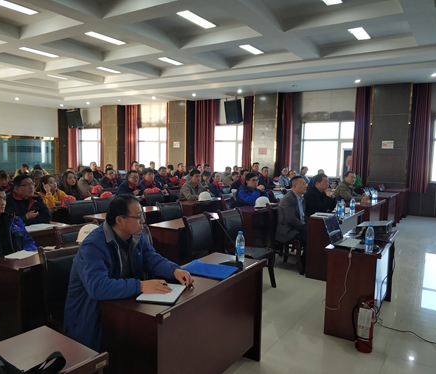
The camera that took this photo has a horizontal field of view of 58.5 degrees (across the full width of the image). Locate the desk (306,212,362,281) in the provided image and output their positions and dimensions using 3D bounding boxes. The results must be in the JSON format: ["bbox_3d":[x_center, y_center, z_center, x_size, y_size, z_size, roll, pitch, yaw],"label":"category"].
[{"bbox_3d":[1.681,0.759,5.501,0.465,0.770,1.230,4,6,32],"label":"desk"}]

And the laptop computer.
[{"bbox_3d":[1.200,0.418,3.641,0.320,0.245,0.330,5,7,41],"label":"laptop computer"}]

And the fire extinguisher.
[{"bbox_3d":[1.194,1.116,3.179,0.175,0.420,0.130,4,6,30],"label":"fire extinguisher"}]

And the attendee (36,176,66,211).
[{"bbox_3d":[-2.463,0.435,5.736,0.780,1.220,0.520,4,6,32],"label":"attendee"}]

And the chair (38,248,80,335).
[{"bbox_3d":[-0.841,0.845,2.598,0.550,0.940,0.470,4,5,32],"label":"chair"}]

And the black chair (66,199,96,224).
[{"bbox_3d":[-1.692,0.644,5.222,0.560,0.900,0.450,4,6,32],"label":"black chair"}]

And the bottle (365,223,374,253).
[{"bbox_3d":[1.264,0.433,3.229,0.067,0.232,0.067,4,5,32],"label":"bottle"}]

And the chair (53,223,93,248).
[{"bbox_3d":[-1.132,0.806,3.573,0.580,0.900,0.460,4,6,32],"label":"chair"}]

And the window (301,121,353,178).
[{"bbox_3d":[3.414,-1.153,12.137,1.720,1.760,0.140,4,5,32],"label":"window"}]

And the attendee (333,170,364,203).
[{"bbox_3d":[2.390,0.372,7.071,0.800,1.300,0.580,4,6,32],"label":"attendee"}]

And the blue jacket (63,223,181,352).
[{"bbox_3d":[-0.591,0.591,2.510,0.610,0.690,0.620,4,6,32],"label":"blue jacket"}]

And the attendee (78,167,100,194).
[{"bbox_3d":[-2.642,0.228,8.041,0.680,1.210,0.520,4,6,32],"label":"attendee"}]

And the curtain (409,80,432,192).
[{"bbox_3d":[5.273,-1.234,10.103,0.420,2.850,0.200,4,6,32],"label":"curtain"}]

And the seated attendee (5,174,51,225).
[{"bbox_3d":[-2.199,0.510,4.457,0.800,1.300,0.560,4,6,32],"label":"seated attendee"}]

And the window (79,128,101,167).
[{"bbox_3d":[-5.529,-1.723,17.073,1.700,1.700,0.150,4,6,32],"label":"window"}]

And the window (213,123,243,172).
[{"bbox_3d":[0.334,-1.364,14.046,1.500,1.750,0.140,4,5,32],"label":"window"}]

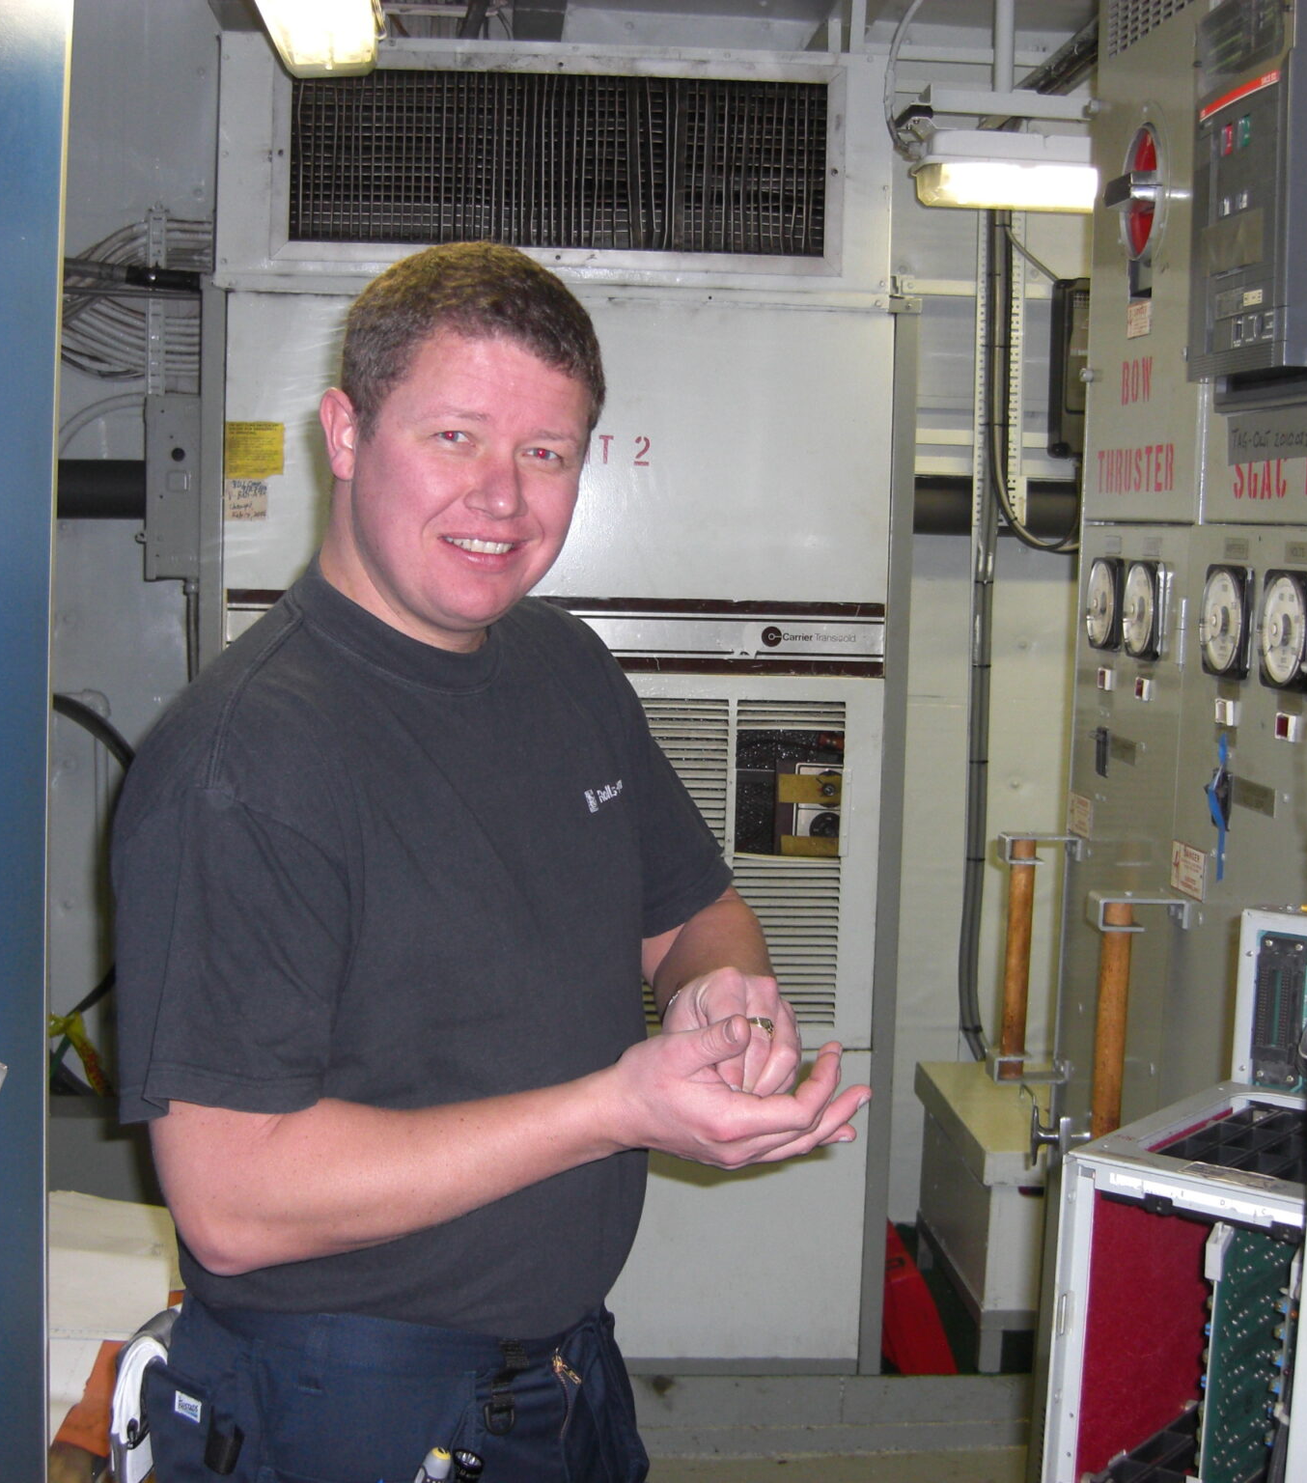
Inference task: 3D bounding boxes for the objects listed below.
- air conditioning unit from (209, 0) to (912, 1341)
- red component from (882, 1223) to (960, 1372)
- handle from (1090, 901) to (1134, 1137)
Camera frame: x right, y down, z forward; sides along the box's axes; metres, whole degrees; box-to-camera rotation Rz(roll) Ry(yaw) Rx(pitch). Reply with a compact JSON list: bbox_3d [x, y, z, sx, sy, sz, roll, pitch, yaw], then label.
[{"bbox_3d":[-0.193,-0.068,4.137,1.200,2.320,0.700,1,5,-2],"label":"air conditioning unit"},{"bbox_3d":[0.500,1.049,4.100,0.150,0.230,0.250,1,5,-2],"label":"red component"},{"bbox_3d":[0.522,0.346,2.473,0.032,0.335,0.032,1,5,-2],"label":"handle"}]

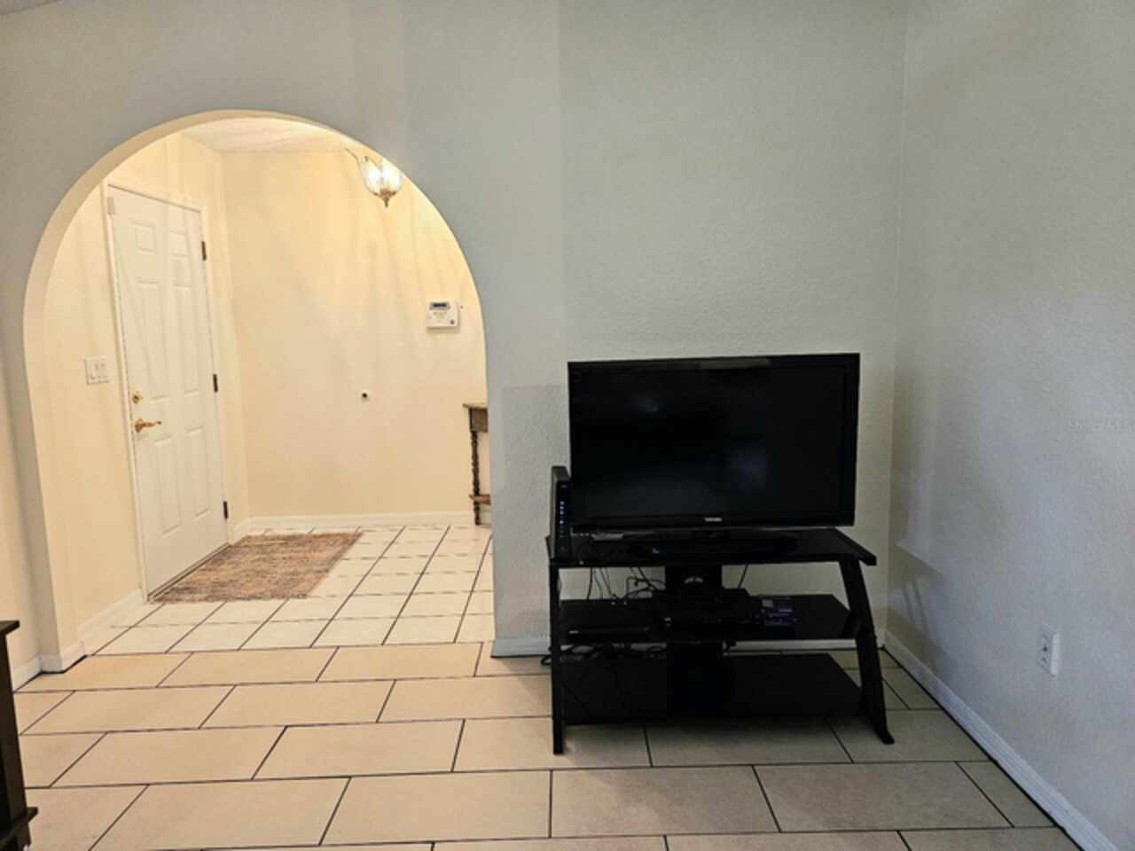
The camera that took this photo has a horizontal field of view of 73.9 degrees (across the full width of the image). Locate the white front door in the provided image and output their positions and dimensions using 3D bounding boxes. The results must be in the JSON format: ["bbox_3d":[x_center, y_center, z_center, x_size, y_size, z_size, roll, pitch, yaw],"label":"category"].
[{"bbox_3d":[-2.172,-0.200,4.184,0.044,2.025,0.926,-1,8,0],"label":"white front door"}]

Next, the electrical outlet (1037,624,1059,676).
[{"bbox_3d":[1.285,0.602,2.027,0.017,0.116,0.074,-1,8,0],"label":"electrical outlet"}]

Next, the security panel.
[{"bbox_3d":[-0.812,-0.726,4.872,0.196,0.160,0.035,-1,8,0],"label":"security panel"}]

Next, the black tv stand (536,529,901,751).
[{"bbox_3d":[0.480,0.708,2.605,1.085,0.551,0.549,-1,8,0],"label":"black tv stand"}]

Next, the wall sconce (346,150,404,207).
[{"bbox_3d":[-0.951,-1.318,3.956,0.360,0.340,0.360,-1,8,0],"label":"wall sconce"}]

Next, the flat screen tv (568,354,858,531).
[{"bbox_3d":[0.502,0.062,2.627,0.985,0.599,0.089,-1,8,0],"label":"flat screen tv"}]

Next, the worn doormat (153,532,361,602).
[{"bbox_3d":[-1.712,0.787,4.371,0.767,0.013,1.163,-1,8,0],"label":"worn doormat"}]

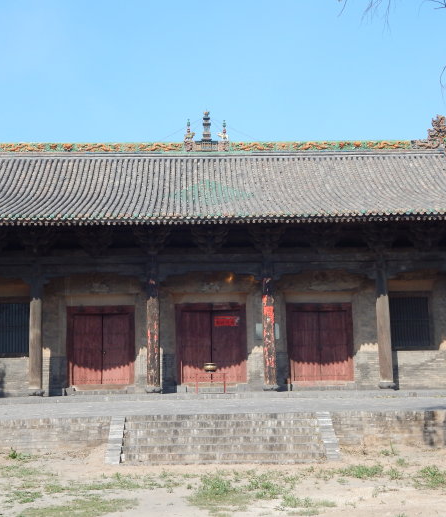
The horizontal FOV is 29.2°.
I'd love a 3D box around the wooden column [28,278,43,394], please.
[{"bbox_3d":[-6.338,2.576,29.158,0.460,4.089,0.460,-1,-7,-2],"label":"wooden column"}]

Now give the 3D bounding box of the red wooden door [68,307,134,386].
[{"bbox_3d":[-4.383,3.182,30.974,2.422,2.897,0.220,-1,-7,-2],"label":"red wooden door"}]

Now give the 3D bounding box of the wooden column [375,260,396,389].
[{"bbox_3d":[5.584,2.291,29.675,0.460,4.410,0.460,-1,-7,-2],"label":"wooden column"}]

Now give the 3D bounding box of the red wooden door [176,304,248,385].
[{"bbox_3d":[-0.400,3.108,31.144,2.531,2.986,0.220,-1,-7,-2],"label":"red wooden door"}]

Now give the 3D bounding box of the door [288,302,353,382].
[{"bbox_3d":[3.553,3.088,31.306,2.419,2.928,0.220,-1,-7,-2],"label":"door"}]

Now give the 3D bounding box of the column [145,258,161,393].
[{"bbox_3d":[-2.381,2.298,29.354,0.460,4.566,0.460,-1,-7,-2],"label":"column"}]

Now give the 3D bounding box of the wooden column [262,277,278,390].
[{"bbox_3d":[1.591,2.503,29.487,0.460,4.068,0.460,-1,-7,-2],"label":"wooden column"}]

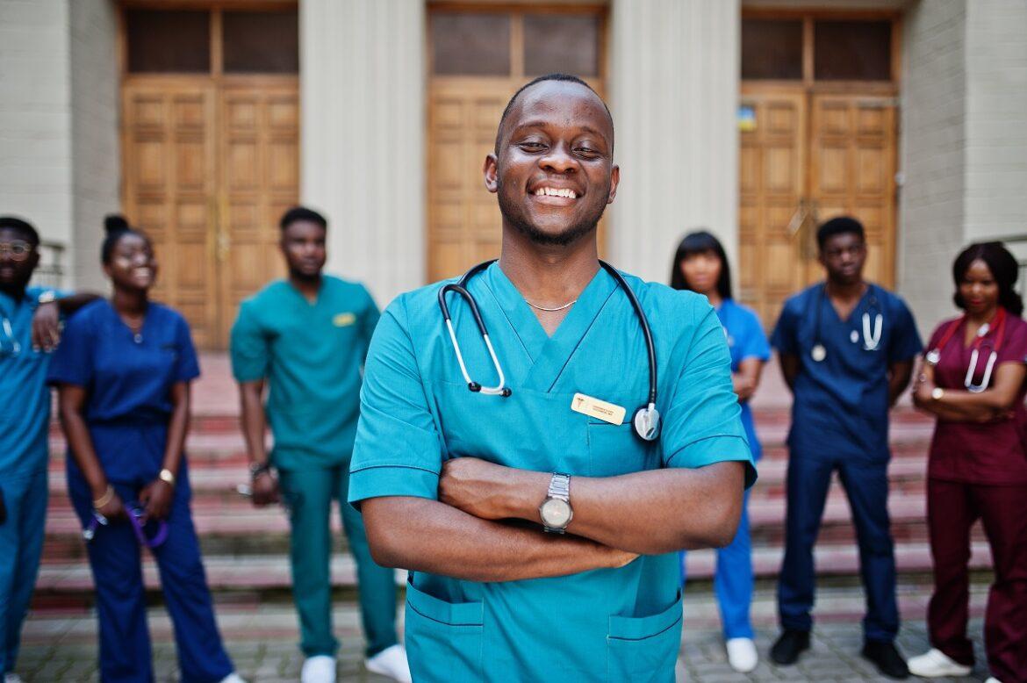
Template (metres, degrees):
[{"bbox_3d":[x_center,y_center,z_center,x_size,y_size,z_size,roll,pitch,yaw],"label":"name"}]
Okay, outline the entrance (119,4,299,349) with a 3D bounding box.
[{"bbox_3d":[-2.708,-1.499,9.175,1.700,3.220,0.130,0,4,-4],"label":"entrance"}]

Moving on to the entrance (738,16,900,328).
[{"bbox_3d":[2.791,-1.529,9.560,1.700,3.220,0.130,0,4,-4],"label":"entrance"}]

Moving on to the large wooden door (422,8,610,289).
[{"bbox_3d":[0.032,-1.514,9.367,1.700,3.220,0.130,0,4,-4],"label":"large wooden door"}]

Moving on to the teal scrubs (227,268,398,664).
[{"bbox_3d":[-0.778,0.494,3.870,0.627,1.493,0.340,0,4,-6],"label":"teal scrubs"}]

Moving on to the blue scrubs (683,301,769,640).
[{"bbox_3d":[0.799,0.522,3.992,0.441,1.384,0.310,1,4,11],"label":"blue scrubs"}]

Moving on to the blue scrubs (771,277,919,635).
[{"bbox_3d":[1.336,0.497,4.011,0.588,1.461,0.330,1,4,10],"label":"blue scrubs"}]

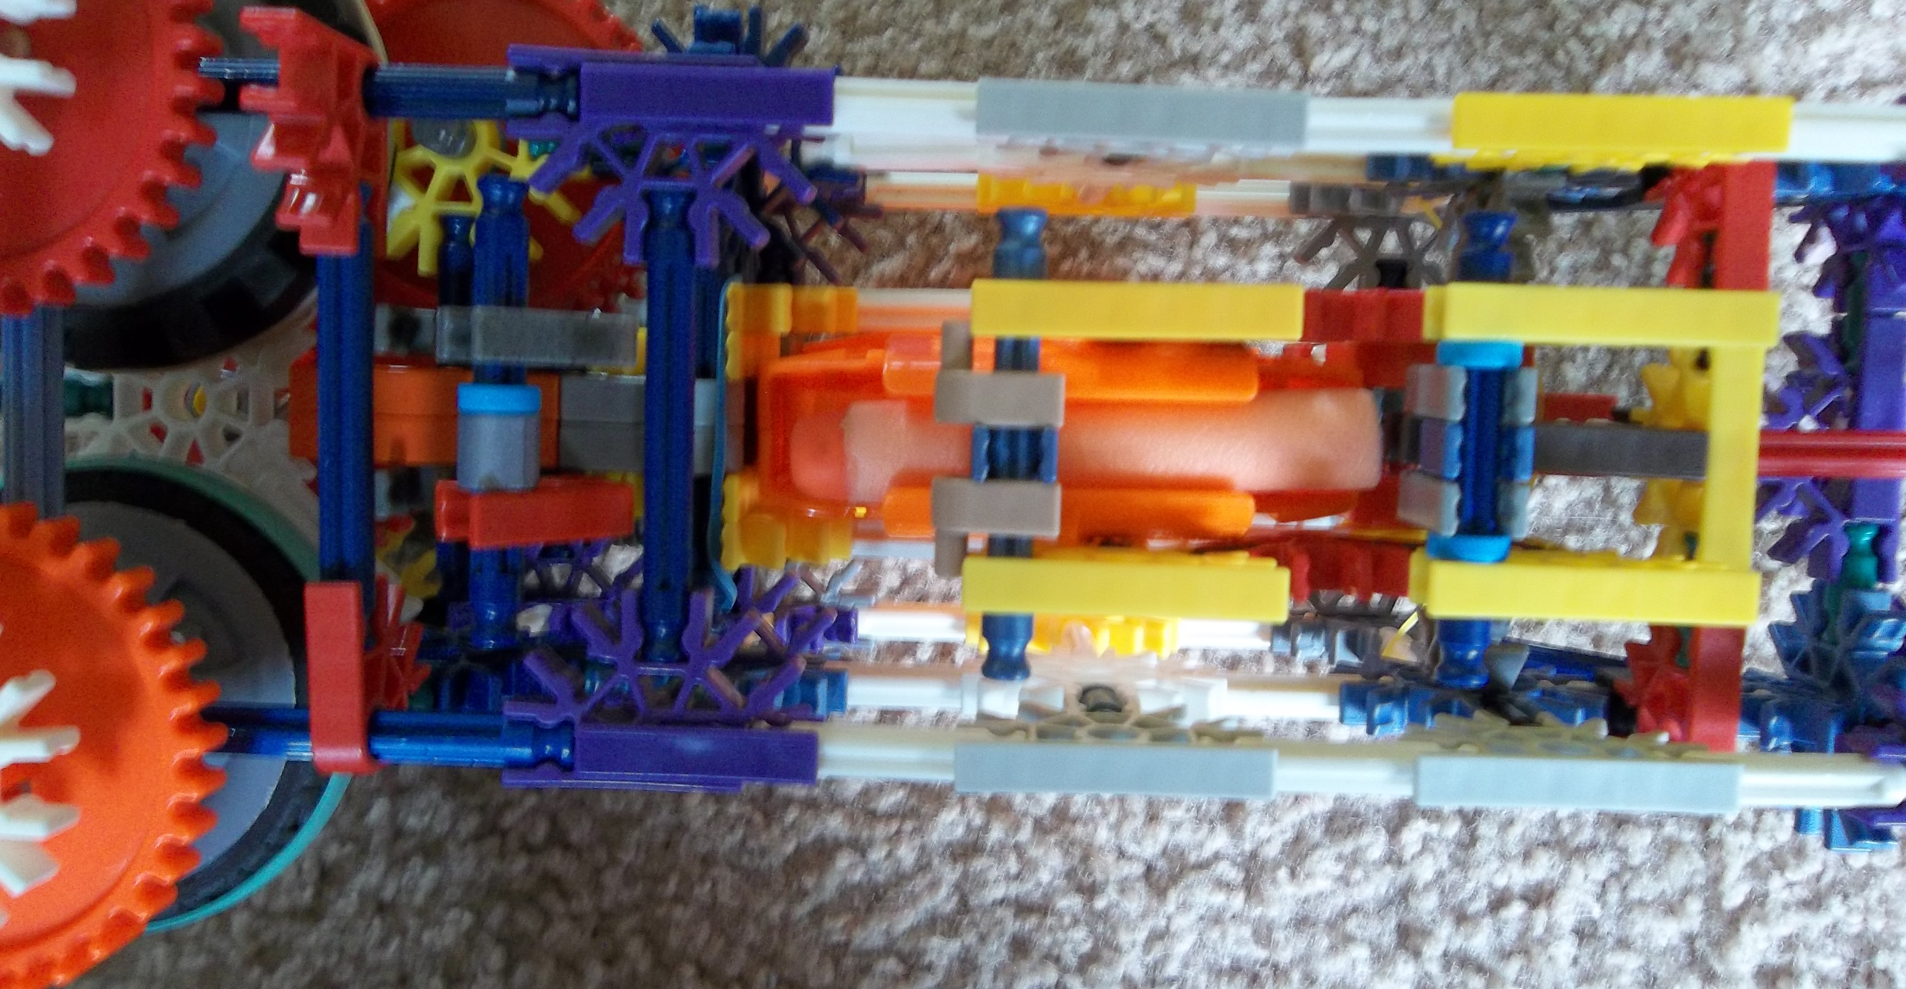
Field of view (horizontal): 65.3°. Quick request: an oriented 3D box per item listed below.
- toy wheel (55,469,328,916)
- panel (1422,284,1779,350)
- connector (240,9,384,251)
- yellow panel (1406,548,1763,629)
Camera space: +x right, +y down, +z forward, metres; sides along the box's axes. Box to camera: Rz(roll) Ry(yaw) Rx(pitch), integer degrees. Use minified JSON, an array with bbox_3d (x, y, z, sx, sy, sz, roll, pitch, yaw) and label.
[{"bbox_3d":[-0.108,0.026,0.194,0.063,0.014,0.063,0,95,1],"label":"toy wheel"},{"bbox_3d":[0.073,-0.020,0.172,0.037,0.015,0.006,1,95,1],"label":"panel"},{"bbox_3d":[-0.070,-0.039,0.165,0.006,0.022,0.024,2,95,1],"label":"connector"},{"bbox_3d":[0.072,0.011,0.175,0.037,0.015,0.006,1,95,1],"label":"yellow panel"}]

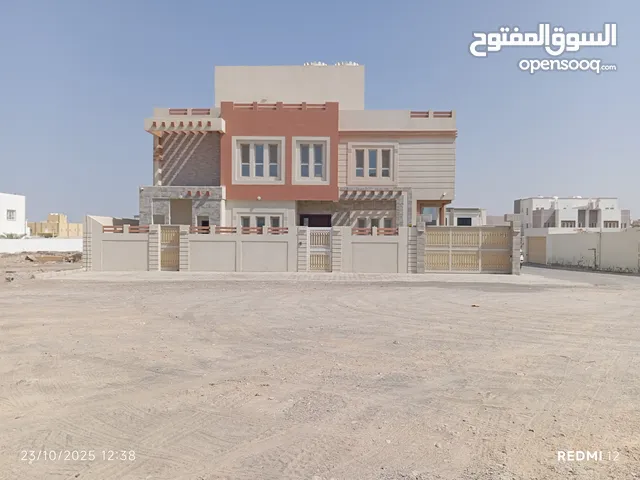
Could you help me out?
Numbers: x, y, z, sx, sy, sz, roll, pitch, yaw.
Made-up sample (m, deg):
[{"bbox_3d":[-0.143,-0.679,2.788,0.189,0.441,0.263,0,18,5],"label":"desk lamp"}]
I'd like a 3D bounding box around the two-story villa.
[{"bbox_3d":[-0.950,-4.400,34.800,17.800,12.000,12.800,0,-1,1],"label":"two-story villa"}]

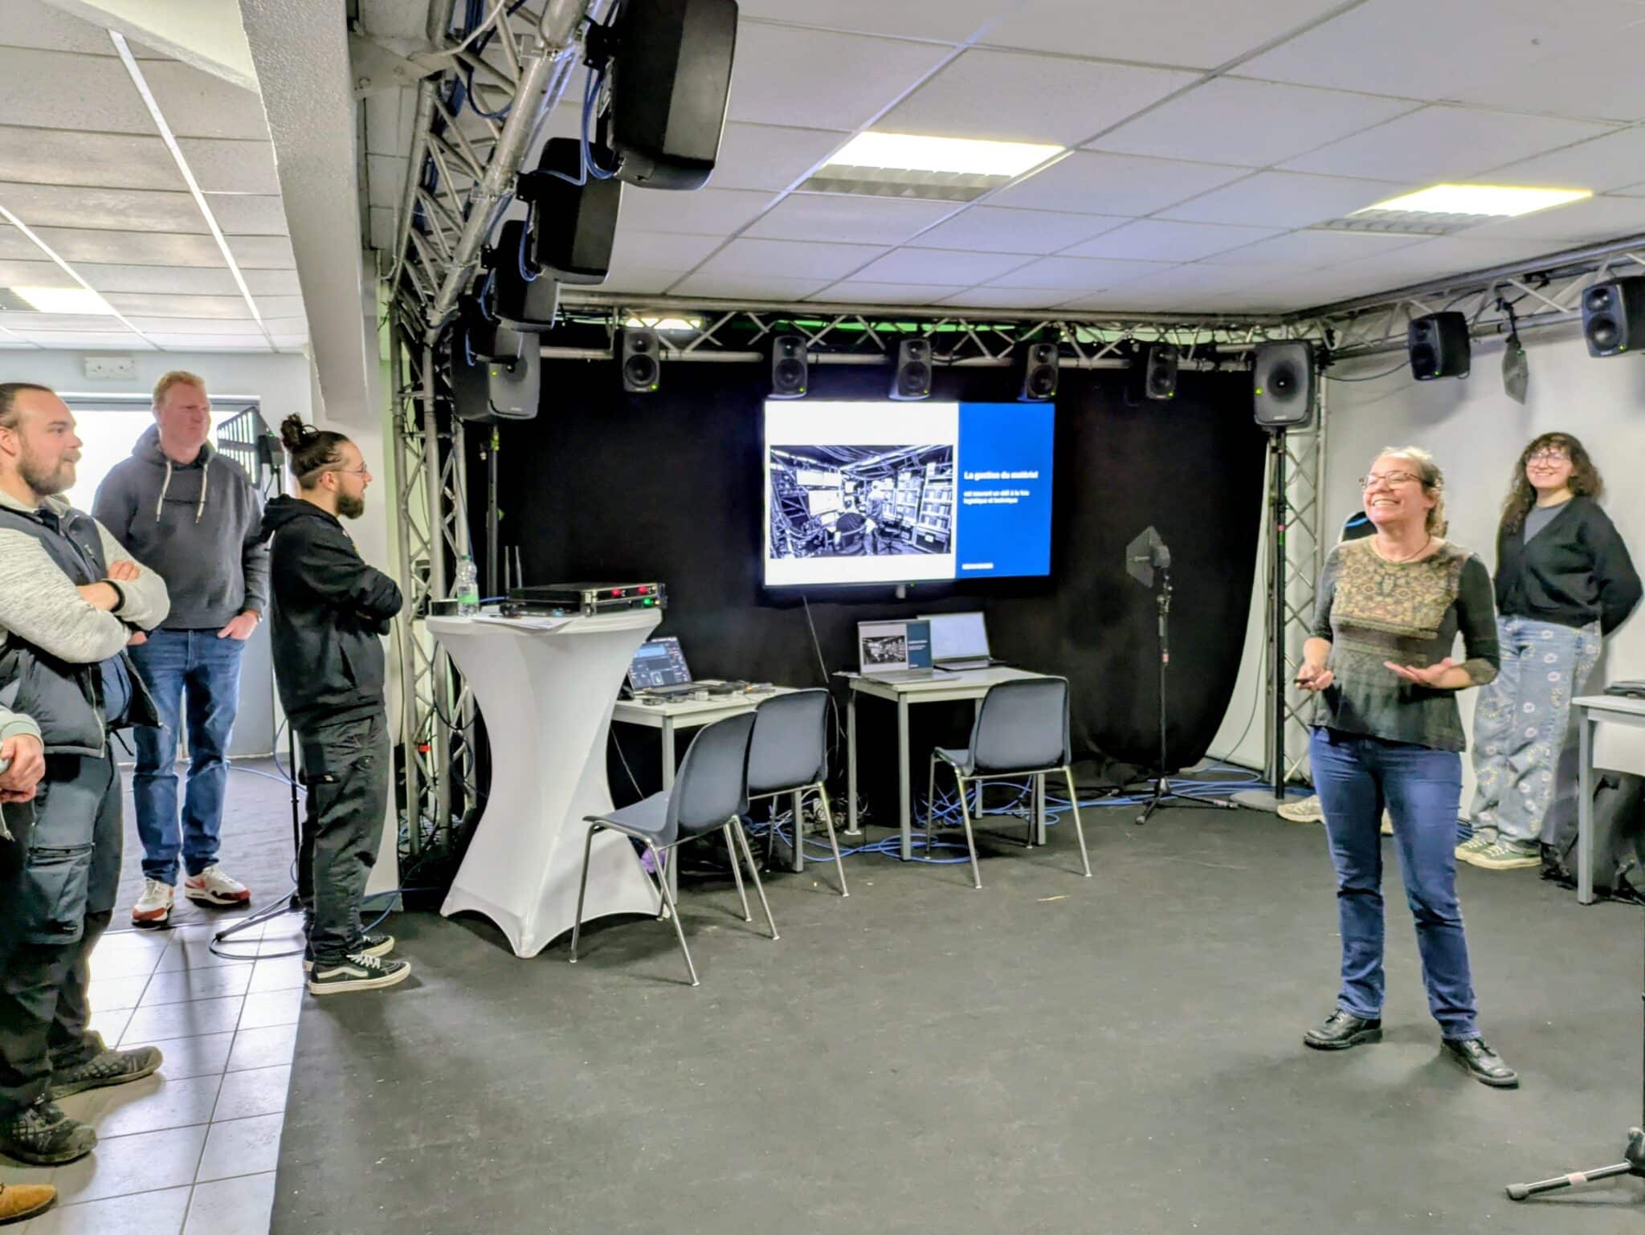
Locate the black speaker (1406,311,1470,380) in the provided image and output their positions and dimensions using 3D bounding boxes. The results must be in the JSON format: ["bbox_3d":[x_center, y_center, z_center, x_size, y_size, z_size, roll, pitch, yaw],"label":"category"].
[{"bbox_3d":[2.760,-1.220,5.330,0.178,0.285,0.189,-12,8,-19],"label":"black speaker"}]

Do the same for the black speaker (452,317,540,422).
[{"bbox_3d":[-1.403,-1.069,5.120,0.278,0.433,0.287,3,6,28],"label":"black speaker"}]

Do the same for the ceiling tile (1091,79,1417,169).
[{"bbox_3d":[1.106,-1.289,3.106,0.610,0.018,0.600,-3,5,-20],"label":"ceiling tile"}]

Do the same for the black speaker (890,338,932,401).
[{"bbox_3d":[0.393,-1.097,5.267,0.158,0.248,0.148,-3,13,-17],"label":"black speaker"}]

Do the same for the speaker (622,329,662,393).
[{"bbox_3d":[-0.826,-1.158,5.340,0.189,0.285,0.178,-3,13,-21],"label":"speaker"}]

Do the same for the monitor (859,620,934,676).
[{"bbox_3d":[0.340,0.142,5.549,0.355,0.245,0.030,-3,-3,-19],"label":"monitor"}]

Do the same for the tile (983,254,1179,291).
[{"bbox_3d":[1.078,-1.446,4.988,0.610,0.018,0.600,-3,5,-20],"label":"tile"}]

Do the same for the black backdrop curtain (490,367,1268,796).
[{"bbox_3d":[0.455,-0.139,5.768,3.979,2.100,0.180,-3,5,-17],"label":"black backdrop curtain"}]

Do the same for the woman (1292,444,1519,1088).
[{"bbox_3d":[1.539,0.378,3.128,0.520,1.620,0.430,3,6,37],"label":"woman"}]

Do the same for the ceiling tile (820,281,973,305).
[{"bbox_3d":[0.274,-1.453,5.356,0.610,0.018,0.600,-3,5,-20],"label":"ceiling tile"}]

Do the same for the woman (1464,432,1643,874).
[{"bbox_3d":[3.008,0.141,4.911,0.520,1.720,0.400,4,7,43],"label":"woman"}]

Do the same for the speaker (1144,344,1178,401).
[{"bbox_3d":[1.606,-1.165,5.638,0.158,0.248,0.148,-3,13,-17],"label":"speaker"}]

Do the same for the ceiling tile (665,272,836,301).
[{"bbox_3d":[-0.316,-1.418,5.135,0.610,0.018,0.600,-3,5,-20],"label":"ceiling tile"}]

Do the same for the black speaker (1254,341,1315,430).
[{"bbox_3d":[2.371,-1.198,6.100,0.287,0.433,0.278,0,7,24],"label":"black speaker"}]

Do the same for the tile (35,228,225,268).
[{"bbox_3d":[-2.494,-1.355,4.328,0.600,0.025,0.600,-3,6,-21],"label":"tile"}]

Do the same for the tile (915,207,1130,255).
[{"bbox_3d":[0.652,-1.315,4.016,0.600,0.025,0.600,-3,5,-19],"label":"tile"}]

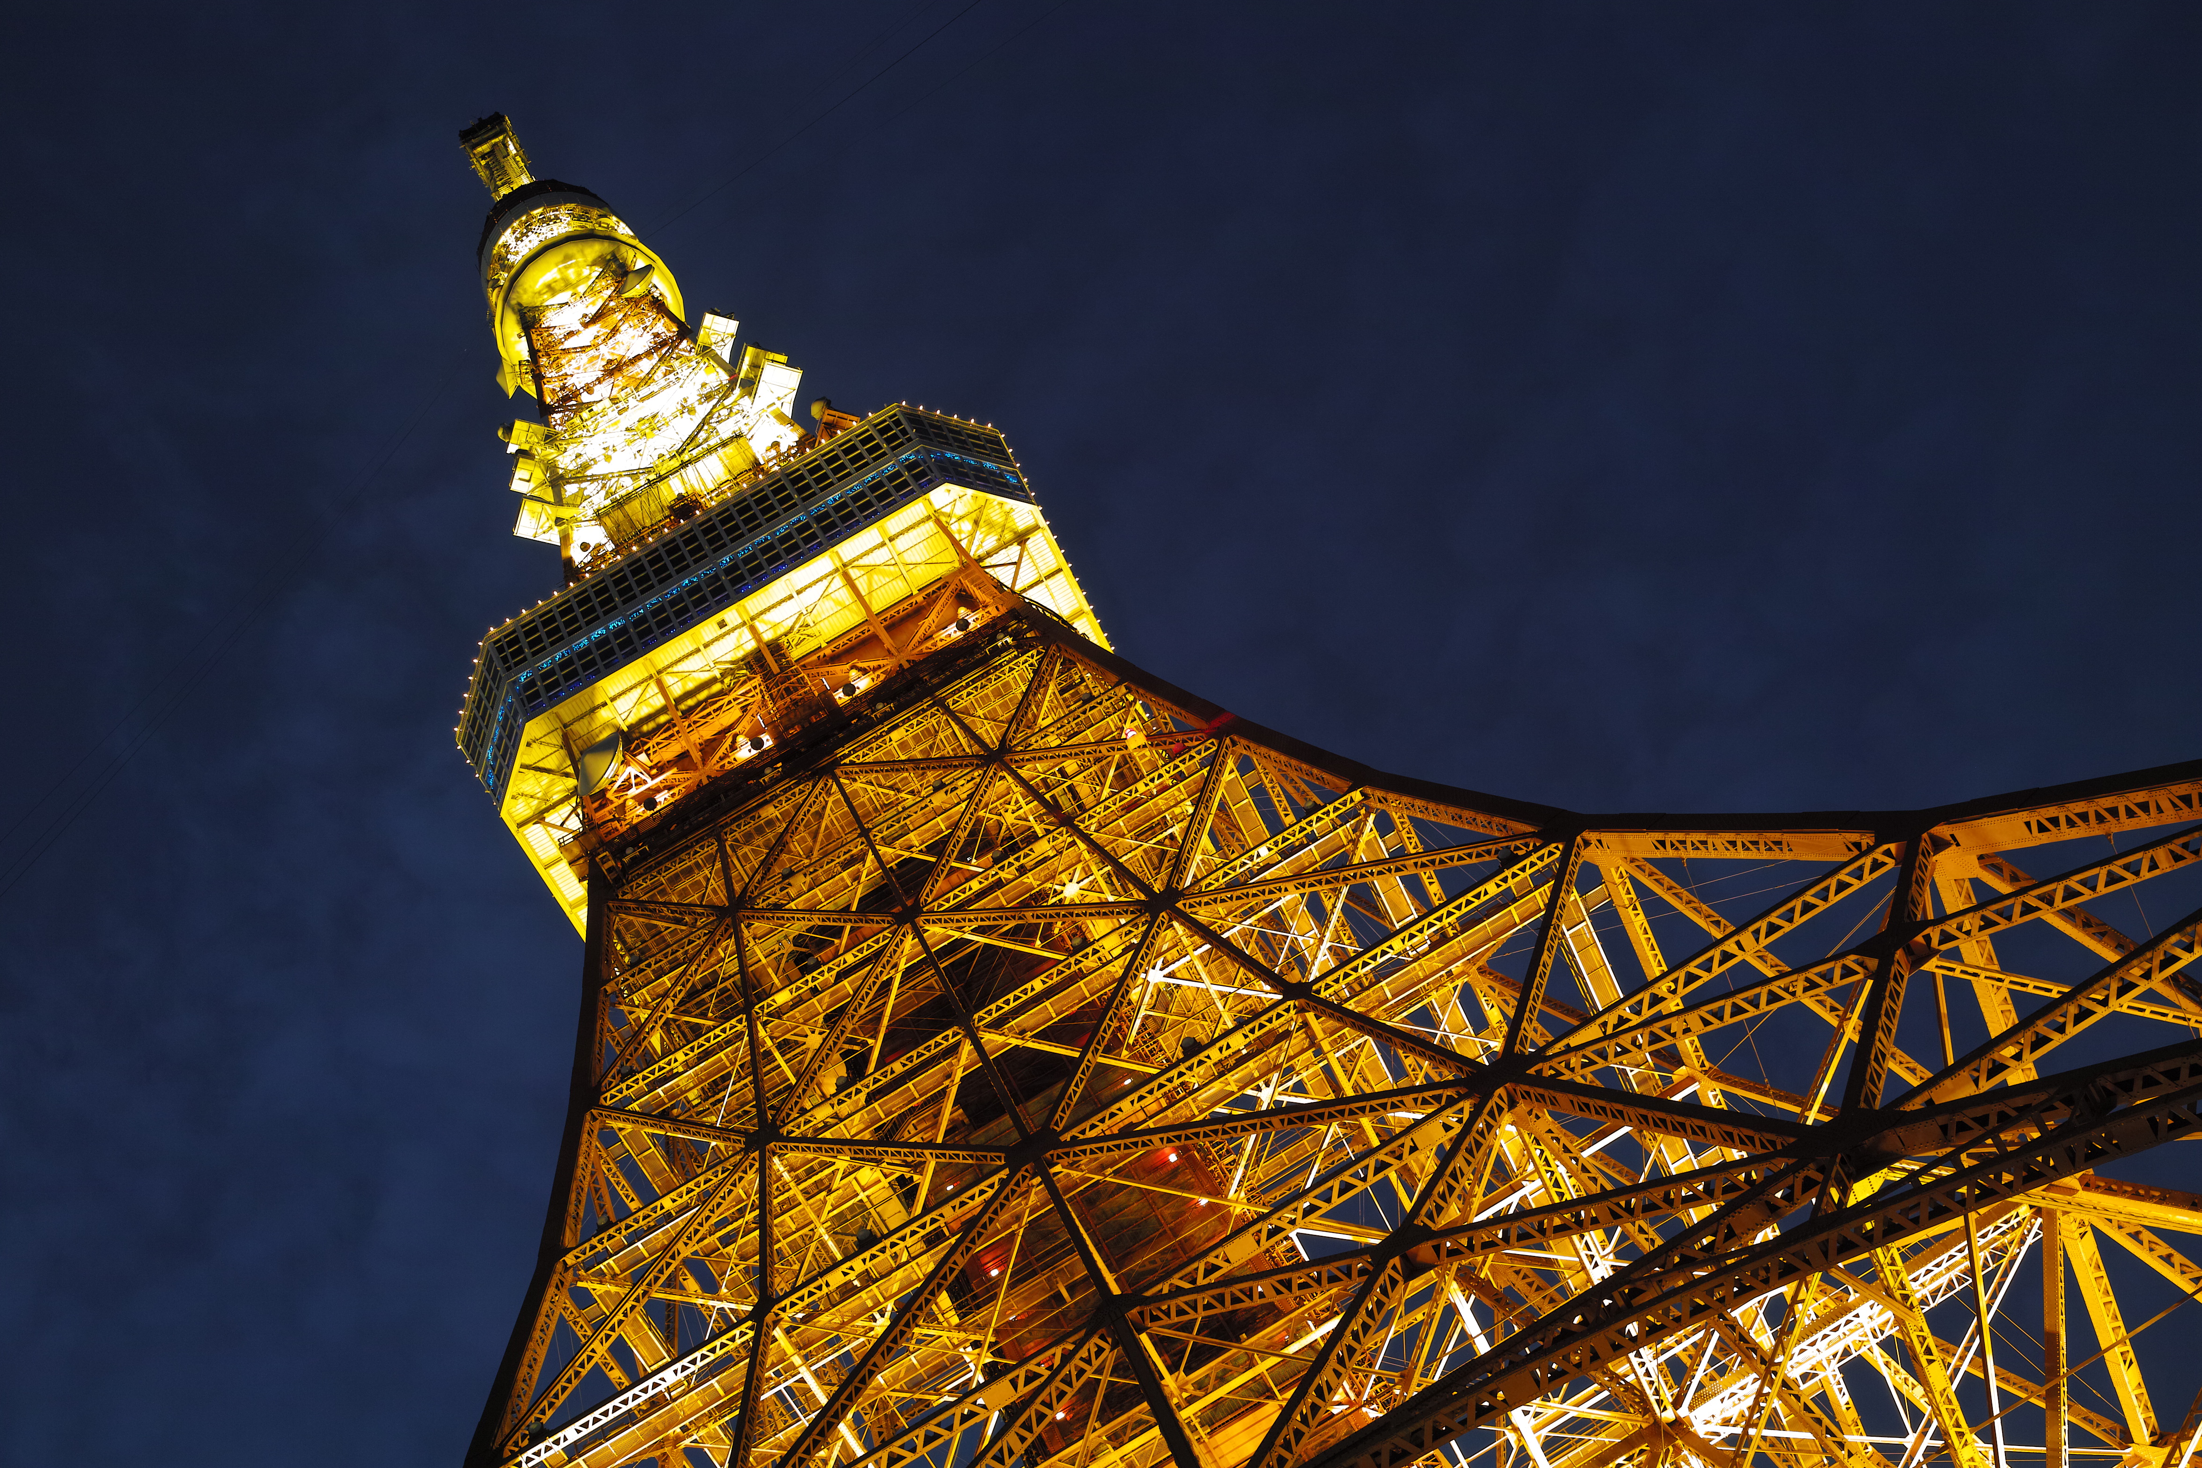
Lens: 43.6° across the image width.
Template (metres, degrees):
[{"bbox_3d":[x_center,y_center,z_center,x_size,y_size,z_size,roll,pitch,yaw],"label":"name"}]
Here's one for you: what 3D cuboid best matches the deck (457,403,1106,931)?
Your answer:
[{"bbox_3d":[-12.580,3.310,141.280,31.490,9.730,31.490,-30,-60,-4],"label":"deck"}]

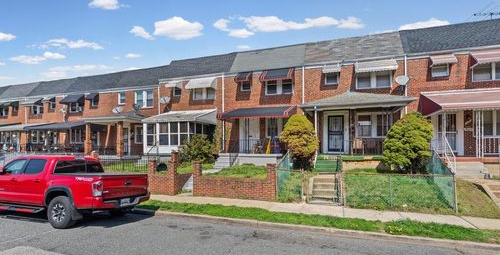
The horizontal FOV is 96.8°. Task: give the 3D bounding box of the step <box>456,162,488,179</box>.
[{"bbox_3d":[8.206,1.571,8.347,1.114,0.570,0.680,-1,-3,18],"label":"step"}]

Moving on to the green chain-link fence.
[{"bbox_3d":[4.480,1.620,7.200,2.900,1.550,1.500,-1,-1,19],"label":"green chain-link fence"}]

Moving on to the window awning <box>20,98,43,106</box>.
[{"bbox_3d":[-19.991,-2.391,20.372,2.114,0.690,0.620,-1,-3,18],"label":"window awning"}]

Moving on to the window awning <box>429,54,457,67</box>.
[{"bbox_3d":[9.800,-3.420,11.170,1.030,0.560,0.520,-1,-1,19],"label":"window awning"}]

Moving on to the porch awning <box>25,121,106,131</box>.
[{"bbox_3d":[-14.498,-0.155,17.581,5.000,0.850,2.450,-1,-2,18],"label":"porch awning"}]

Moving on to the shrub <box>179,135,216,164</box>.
[{"bbox_3d":[-2.809,1.205,12.000,1.950,1.480,1.750,-1,-2,18],"label":"shrub"}]

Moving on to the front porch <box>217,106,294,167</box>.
[{"bbox_3d":[0.480,0.420,13.150,4.500,3.400,2.500,-1,-1,19],"label":"front porch"}]

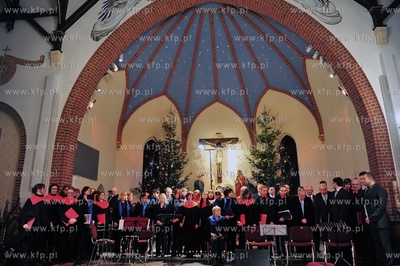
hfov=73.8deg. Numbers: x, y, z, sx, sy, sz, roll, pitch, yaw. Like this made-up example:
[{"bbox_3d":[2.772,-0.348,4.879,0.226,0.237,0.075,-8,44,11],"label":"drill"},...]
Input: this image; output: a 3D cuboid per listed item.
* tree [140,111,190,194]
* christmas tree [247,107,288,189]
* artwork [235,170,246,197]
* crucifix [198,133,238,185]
[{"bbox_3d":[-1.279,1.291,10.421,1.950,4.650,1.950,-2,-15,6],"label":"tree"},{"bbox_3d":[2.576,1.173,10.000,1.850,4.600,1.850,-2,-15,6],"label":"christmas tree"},{"bbox_3d":[1.650,2.109,10.697,0.460,1.200,0.400,-6,-16,21],"label":"artwork"},{"bbox_3d":[0.855,1.108,11.800,1.770,2.260,0.320,-2,-15,6],"label":"crucifix"}]

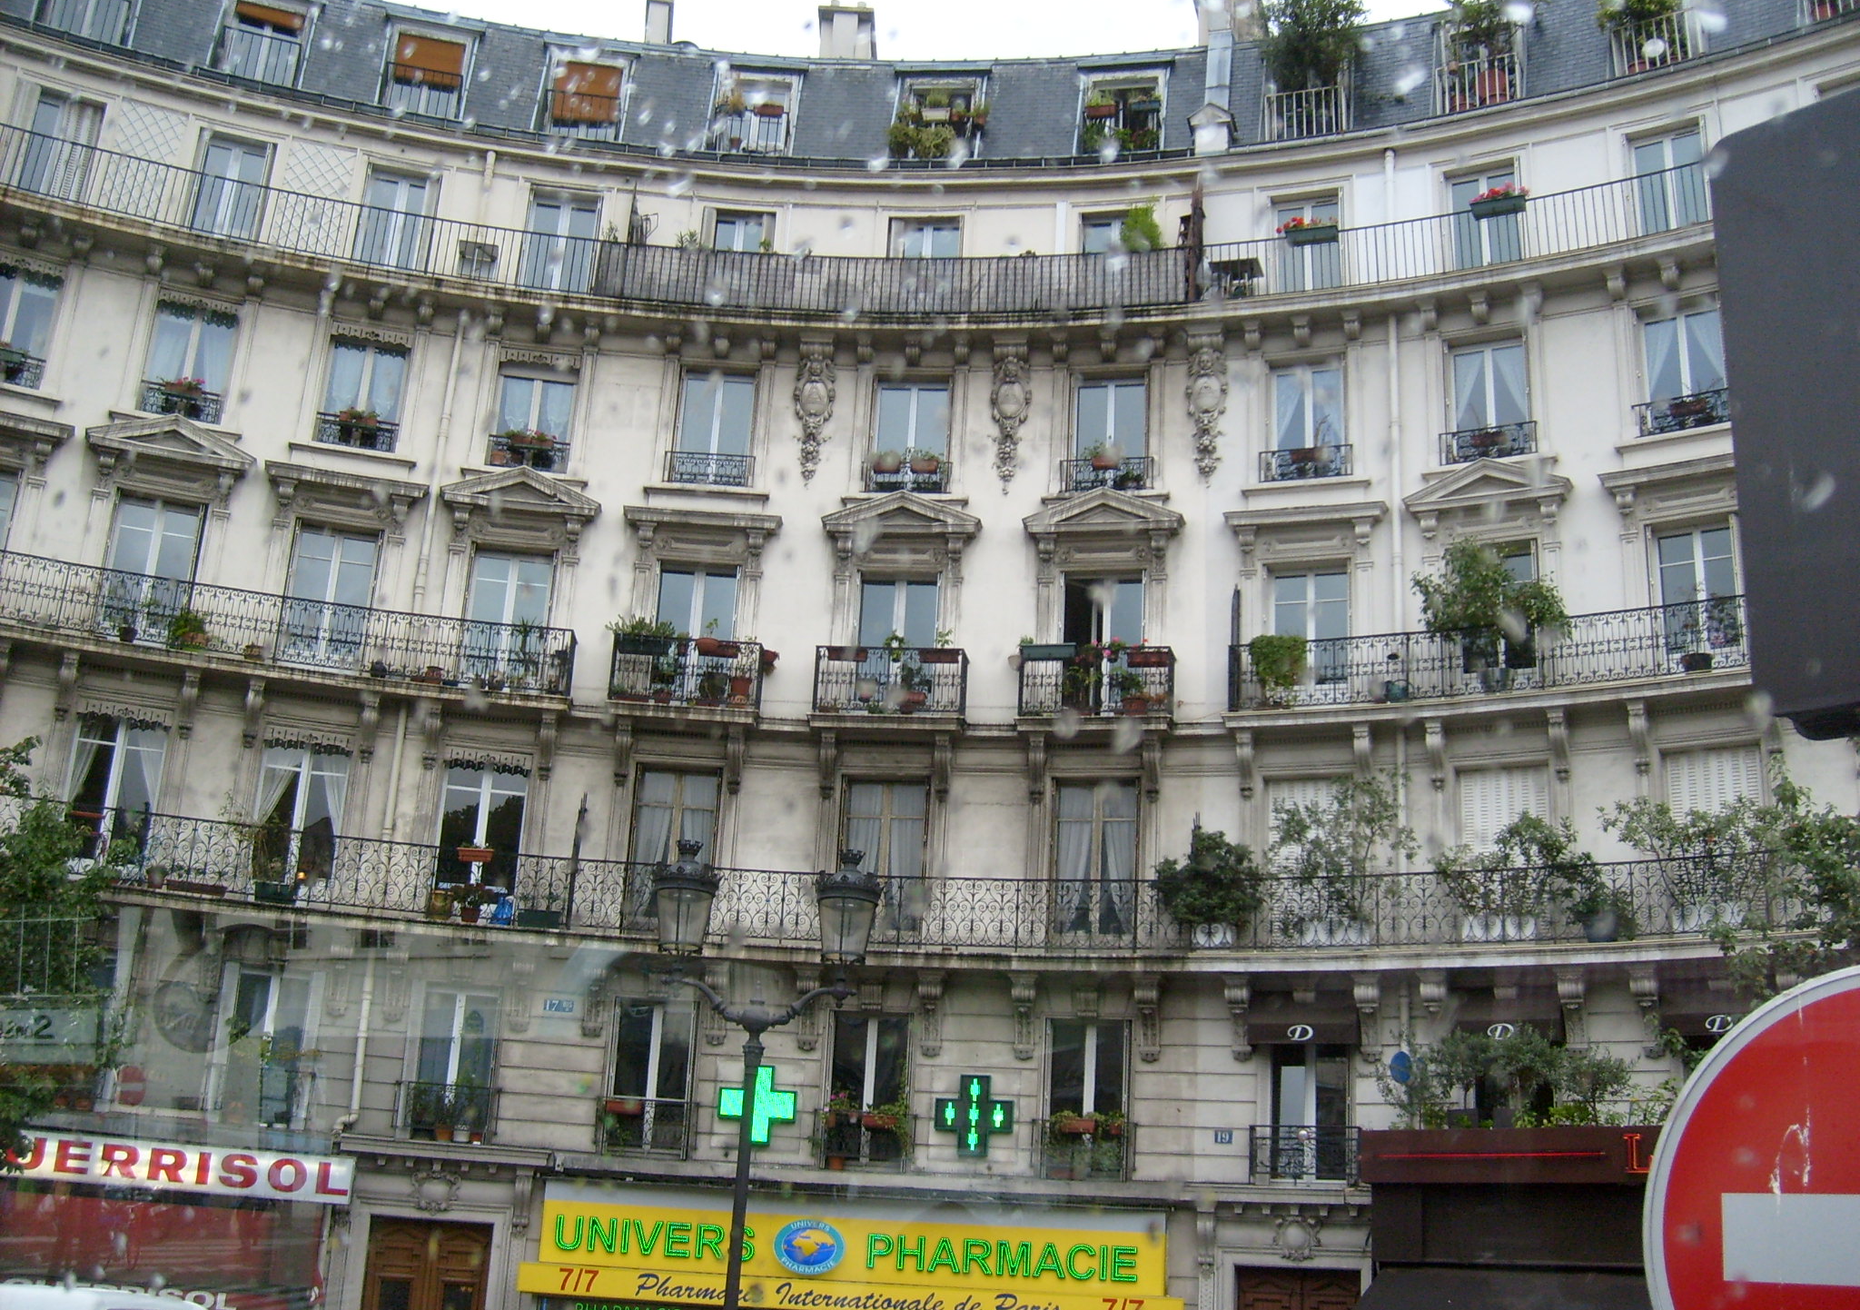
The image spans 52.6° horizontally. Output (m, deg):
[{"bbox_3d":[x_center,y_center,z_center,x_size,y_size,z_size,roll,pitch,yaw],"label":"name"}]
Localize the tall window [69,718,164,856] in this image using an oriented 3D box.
[{"bbox_3d":[-11.098,1.874,25.671,1.180,2.190,0.200,10,-20,-20],"label":"tall window"}]

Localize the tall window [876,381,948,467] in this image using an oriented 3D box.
[{"bbox_3d":[-0.273,-3.333,28.284,1.104,1.652,0.200,1,-19,5],"label":"tall window"}]

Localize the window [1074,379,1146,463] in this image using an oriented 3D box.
[{"bbox_3d":[2.744,-3.422,28.615,1.090,1.730,0.200,-1,-19,12],"label":"window"}]

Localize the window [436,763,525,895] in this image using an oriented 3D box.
[{"bbox_3d":[-6.492,2.659,27.182,1.120,2.270,0.200,6,-18,-7],"label":"window"}]

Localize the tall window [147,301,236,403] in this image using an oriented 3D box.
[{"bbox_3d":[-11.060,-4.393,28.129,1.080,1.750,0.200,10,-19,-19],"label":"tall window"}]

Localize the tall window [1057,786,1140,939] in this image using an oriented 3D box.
[{"bbox_3d":[2.340,2.888,26.508,1.180,2.290,0.200,-1,-19,12],"label":"tall window"}]

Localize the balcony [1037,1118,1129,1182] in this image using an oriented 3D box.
[{"bbox_3d":[2.085,6.672,25.413,1.270,0.780,0.300,-1,-19,12],"label":"balcony"}]

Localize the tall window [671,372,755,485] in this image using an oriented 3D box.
[{"bbox_3d":[-3.330,-3.480,29.148,1.180,1.990,0.200,4,-19,-2],"label":"tall window"}]

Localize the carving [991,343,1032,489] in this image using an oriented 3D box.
[{"bbox_3d":[1.268,-3.729,29.175,0.580,2.370,0.220,0,-18,9],"label":"carving"}]

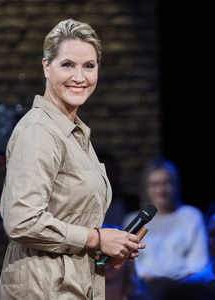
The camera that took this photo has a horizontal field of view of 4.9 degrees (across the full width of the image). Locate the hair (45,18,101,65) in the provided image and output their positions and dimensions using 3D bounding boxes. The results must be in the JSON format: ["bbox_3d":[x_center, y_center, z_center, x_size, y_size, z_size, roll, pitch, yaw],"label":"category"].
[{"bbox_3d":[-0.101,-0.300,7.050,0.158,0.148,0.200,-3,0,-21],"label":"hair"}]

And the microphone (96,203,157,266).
[{"bbox_3d":[0.056,0.239,6.950,0.240,0.044,0.044,-48,1,-25],"label":"microphone"}]

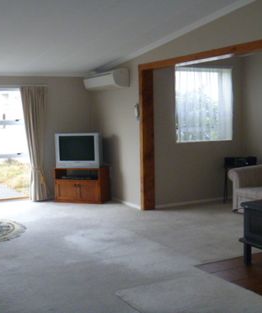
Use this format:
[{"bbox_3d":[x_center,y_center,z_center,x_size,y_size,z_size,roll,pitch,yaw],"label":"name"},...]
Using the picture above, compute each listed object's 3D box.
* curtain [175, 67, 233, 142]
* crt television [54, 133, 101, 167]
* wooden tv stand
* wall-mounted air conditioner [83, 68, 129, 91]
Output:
[{"bbox_3d":[1.224,-0.846,7.456,1.170,1.230,0.100,-4,6,-28],"label":"curtain"},{"bbox_3d":[-0.841,-0.105,7.885,0.770,0.582,0.480,0,6,13],"label":"crt television"},{"bbox_3d":[-0.821,0.480,7.913,0.862,0.588,0.450,0,6,13],"label":"wooden tv stand"},{"bbox_3d":[-0.399,-1.240,7.505,0.260,0.290,1.100,-4,6,-28],"label":"wall-mounted air conditioner"}]

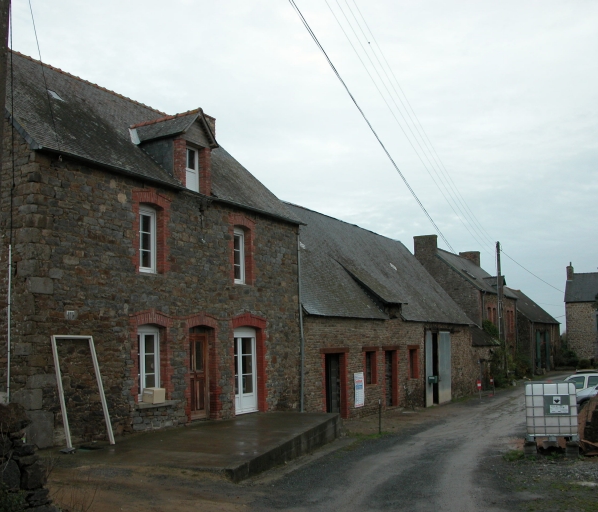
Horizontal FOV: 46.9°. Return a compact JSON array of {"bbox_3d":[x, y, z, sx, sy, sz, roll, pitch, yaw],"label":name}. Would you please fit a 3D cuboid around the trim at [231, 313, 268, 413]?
[{"bbox_3d":[-1.293,2.682,17.205,0.260,2.506,1.677,-5,-8,29],"label":"trim"}]

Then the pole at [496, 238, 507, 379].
[{"bbox_3d":[12.569,3.327,42.500,0.300,8.382,0.300,-5,-8,29],"label":"pole"}]

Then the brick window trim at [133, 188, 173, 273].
[{"bbox_3d":[-3.140,-0.510,14.420,0.260,1.839,1.233,-5,-8,29],"label":"brick window trim"}]

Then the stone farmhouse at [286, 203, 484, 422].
[{"bbox_3d":[1.941,2.403,29.781,7.250,7.800,19.700,-5,-8,29],"label":"stone farmhouse"}]

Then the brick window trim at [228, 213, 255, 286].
[{"bbox_3d":[-1.489,-0.163,17.320,0.260,1.880,1.213,-5,-8,29],"label":"brick window trim"}]

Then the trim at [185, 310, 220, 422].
[{"bbox_3d":[-2.231,2.480,15.559,0.260,2.425,1.324,-5,-8,29],"label":"trim"}]

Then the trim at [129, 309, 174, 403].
[{"bbox_3d":[-3.079,2.017,14.115,0.260,1.880,1.374,-5,-8,29],"label":"trim"}]

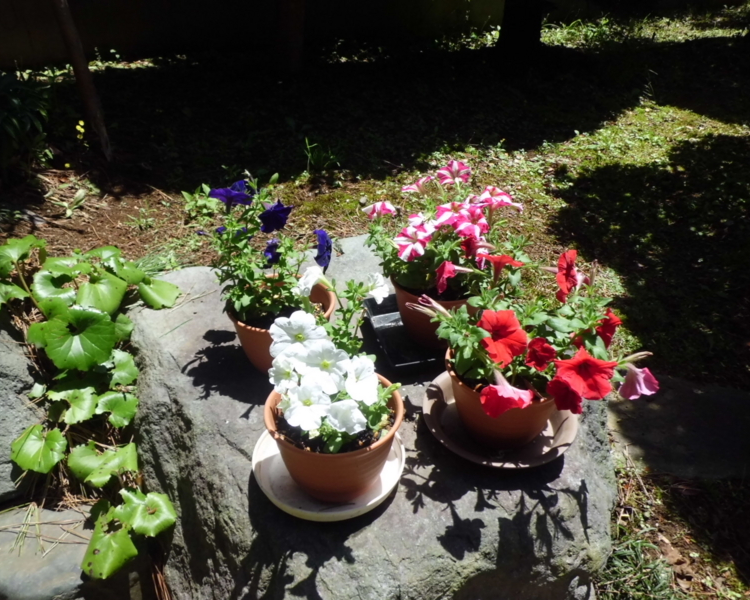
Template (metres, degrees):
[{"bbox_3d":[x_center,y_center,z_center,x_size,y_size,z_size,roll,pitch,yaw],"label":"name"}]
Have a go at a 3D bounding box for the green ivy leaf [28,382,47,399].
[{"bbox_3d":[-0.561,0.151,1.000,0.030,0.011,0.026,29,54,-2],"label":"green ivy leaf"}]

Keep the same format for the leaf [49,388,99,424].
[{"bbox_3d":[-0.497,0.174,0.990,0.076,0.030,0.070,0,43,0],"label":"leaf"}]

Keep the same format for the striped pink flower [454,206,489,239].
[{"bbox_3d":[0.155,-0.125,0.970,0.057,0.032,0.050,3,76,6],"label":"striped pink flower"}]

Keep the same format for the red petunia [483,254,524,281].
[{"bbox_3d":[0.177,-0.045,0.830,0.056,0.038,0.055,6,32,-4],"label":"red petunia"}]

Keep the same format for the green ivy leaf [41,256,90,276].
[{"bbox_3d":[-0.583,-0.063,1.131,0.090,0.026,0.075,0,39,0],"label":"green ivy leaf"}]

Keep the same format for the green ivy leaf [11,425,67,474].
[{"bbox_3d":[-0.501,0.223,0.900,0.075,0.020,0.075,10,54,-14],"label":"green ivy leaf"}]

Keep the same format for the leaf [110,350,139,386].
[{"bbox_3d":[-0.406,0.111,0.975,0.046,0.018,0.059,4,60,-14],"label":"leaf"}]

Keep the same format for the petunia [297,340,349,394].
[{"bbox_3d":[-0.060,0.077,0.695,0.059,0.062,0.034,-3,21,-5],"label":"petunia"}]

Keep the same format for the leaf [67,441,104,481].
[{"bbox_3d":[-0.428,0.237,0.890,0.045,0.020,0.059,23,52,-2],"label":"leaf"}]

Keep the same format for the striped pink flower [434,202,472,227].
[{"bbox_3d":[0.133,-0.143,1.005,0.060,0.035,0.052,15,49,21],"label":"striped pink flower"}]

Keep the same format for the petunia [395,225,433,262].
[{"bbox_3d":[0.064,-0.092,0.980,0.061,0.035,0.060,8,74,11],"label":"petunia"}]

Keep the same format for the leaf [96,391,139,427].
[{"bbox_3d":[-0.413,0.174,0.965,0.068,0.027,0.060,0,47,0],"label":"leaf"}]

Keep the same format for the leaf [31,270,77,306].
[{"bbox_3d":[-0.581,-0.021,1.088,0.085,0.030,0.085,0,46,0],"label":"leaf"}]

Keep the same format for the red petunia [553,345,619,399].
[{"bbox_3d":[0.265,0.092,0.755,0.074,0.064,0.035,3,26,5],"label":"red petunia"}]

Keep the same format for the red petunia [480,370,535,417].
[{"bbox_3d":[0.169,0.118,0.765,0.066,0.050,0.045,-1,53,-3],"label":"red petunia"}]

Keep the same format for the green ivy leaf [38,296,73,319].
[{"bbox_3d":[-0.558,0.015,1.050,0.062,0.027,0.052,0,47,0],"label":"green ivy leaf"}]

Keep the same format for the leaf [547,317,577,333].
[{"bbox_3d":[0.250,0.033,0.800,0.038,0.012,0.024,-26,39,-19],"label":"leaf"}]

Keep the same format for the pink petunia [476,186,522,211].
[{"bbox_3d":[0.198,-0.161,0.955,0.070,0.035,0.060,5,51,-3],"label":"pink petunia"}]

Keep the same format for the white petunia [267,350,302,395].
[{"bbox_3d":[-0.102,0.084,0.685,0.047,0.050,0.035,18,15,28],"label":"white petunia"}]

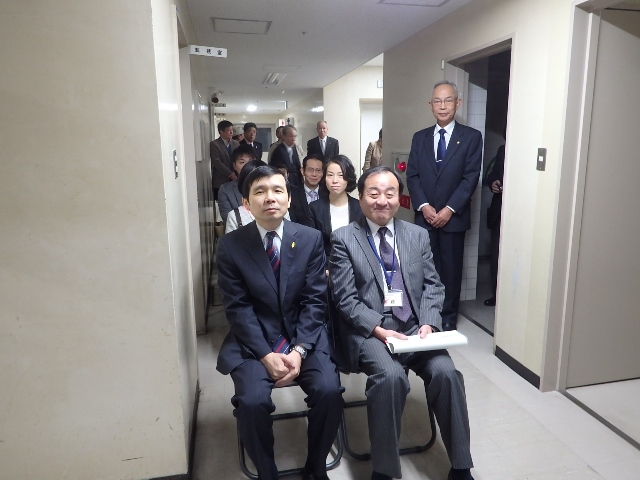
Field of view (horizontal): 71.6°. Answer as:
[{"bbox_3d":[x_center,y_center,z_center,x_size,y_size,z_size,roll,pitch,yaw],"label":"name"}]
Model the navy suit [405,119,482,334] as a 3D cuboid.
[{"bbox_3d":[0.885,-0.106,3.108,0.500,1.384,0.310,4,13,23],"label":"navy suit"}]

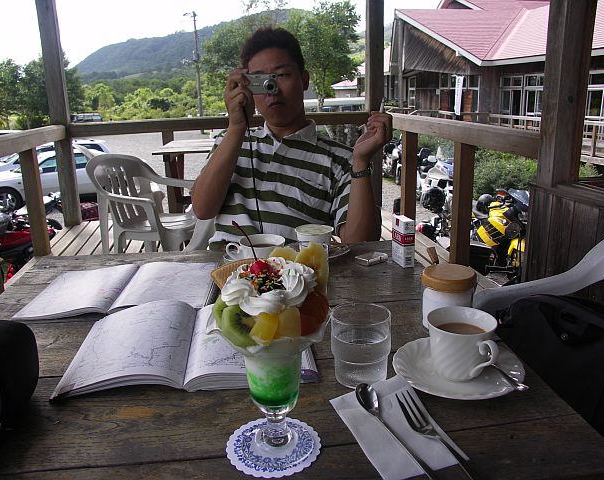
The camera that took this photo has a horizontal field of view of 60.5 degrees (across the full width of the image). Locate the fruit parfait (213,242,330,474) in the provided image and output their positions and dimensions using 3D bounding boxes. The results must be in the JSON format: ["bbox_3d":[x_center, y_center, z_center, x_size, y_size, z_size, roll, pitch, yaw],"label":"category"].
[{"bbox_3d":[-0.029,0.105,0.489,0.113,0.205,0.115,-4,16,-8],"label":"fruit parfait"}]

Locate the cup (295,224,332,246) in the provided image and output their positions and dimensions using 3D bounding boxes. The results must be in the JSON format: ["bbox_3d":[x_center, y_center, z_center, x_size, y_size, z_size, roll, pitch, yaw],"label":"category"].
[{"bbox_3d":[0.028,0.000,1.116,0.082,0.057,0.082,-1,15,0],"label":"cup"}]

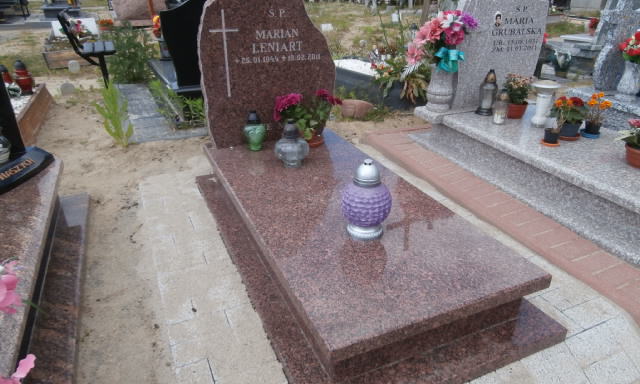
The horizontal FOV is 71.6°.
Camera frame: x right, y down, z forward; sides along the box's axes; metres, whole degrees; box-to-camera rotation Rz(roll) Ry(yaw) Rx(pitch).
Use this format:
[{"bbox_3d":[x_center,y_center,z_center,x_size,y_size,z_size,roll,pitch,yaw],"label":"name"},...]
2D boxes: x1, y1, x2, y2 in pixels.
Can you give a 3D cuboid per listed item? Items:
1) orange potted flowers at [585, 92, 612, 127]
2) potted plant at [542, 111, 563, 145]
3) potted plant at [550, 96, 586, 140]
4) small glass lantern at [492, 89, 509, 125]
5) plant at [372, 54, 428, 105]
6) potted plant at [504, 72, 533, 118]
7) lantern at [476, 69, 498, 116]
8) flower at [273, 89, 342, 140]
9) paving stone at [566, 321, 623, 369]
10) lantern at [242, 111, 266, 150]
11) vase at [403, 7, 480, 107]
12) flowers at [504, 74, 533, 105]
[{"bbox_3d":[1.683,-0.484,2.712,0.155,0.235,0.145,-9,26,-17],"label":"orange potted flowers"},{"bbox_3d":[1.393,-0.386,2.623,0.120,0.200,0.115,-9,26,-17],"label":"potted plant"},{"bbox_3d":[1.540,-0.452,2.701,0.200,0.250,0.190,-9,26,-17],"label":"potted plant"},{"bbox_3d":[1.240,-0.583,3.022,0.100,0.225,0.100,-9,26,-17],"label":"small glass lantern"},{"bbox_3d":[0.717,-1.014,4.000,0.500,0.400,0.400,-11,27,-21],"label":"plant"},{"bbox_3d":[1.295,-0.631,2.913,0.175,0.280,0.175,-11,27,-21],"label":"potted plant"},{"bbox_3d":[1.133,-0.675,2.988,0.125,0.298,0.125,-11,27,-21],"label":"lantern"},{"bbox_3d":[-0.067,-0.392,2.419,0.360,0.280,0.300,-11,27,-21],"label":"flower"},{"bbox_3d":[0.905,0.531,1.475,0.195,0.060,0.110,-11,27,-21],"label":"paving stone"},{"bbox_3d":[-0.347,-0.330,2.378,0.118,0.206,0.118,-11,27,-21],"label":"lantern"},{"bbox_3d":[0.911,-0.960,3.243,0.510,0.730,0.380,-9,26,-17],"label":"vase"},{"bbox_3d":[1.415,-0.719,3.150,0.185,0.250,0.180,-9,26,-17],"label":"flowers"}]

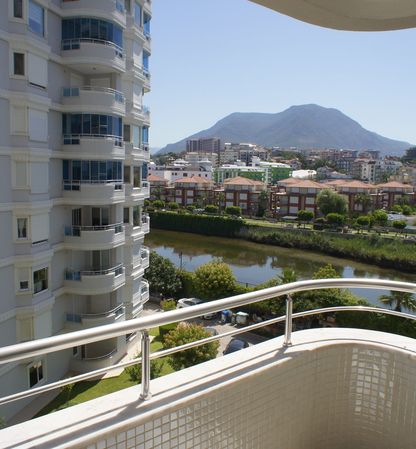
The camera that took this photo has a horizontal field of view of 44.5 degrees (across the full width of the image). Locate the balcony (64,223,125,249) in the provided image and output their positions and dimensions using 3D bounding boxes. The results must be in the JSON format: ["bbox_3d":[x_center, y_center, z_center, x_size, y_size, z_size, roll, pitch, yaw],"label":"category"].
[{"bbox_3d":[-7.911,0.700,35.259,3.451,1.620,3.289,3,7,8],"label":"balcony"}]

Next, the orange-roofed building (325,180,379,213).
[{"bbox_3d":[47.523,-8.855,167.915,14.500,11.400,12.000,4,7,30],"label":"orange-roofed building"}]

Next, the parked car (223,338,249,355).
[{"bbox_3d":[1.961,9.179,36.647,1.780,1.470,4.200,2,7,13],"label":"parked car"}]

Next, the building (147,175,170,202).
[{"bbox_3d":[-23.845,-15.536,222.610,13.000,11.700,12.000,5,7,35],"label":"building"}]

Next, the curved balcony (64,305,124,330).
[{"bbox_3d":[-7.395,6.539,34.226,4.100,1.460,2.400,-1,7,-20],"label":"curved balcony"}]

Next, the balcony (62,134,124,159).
[{"bbox_3d":[-7.580,-5.097,33.781,3.050,1.500,3.050,2,6,8],"label":"balcony"}]

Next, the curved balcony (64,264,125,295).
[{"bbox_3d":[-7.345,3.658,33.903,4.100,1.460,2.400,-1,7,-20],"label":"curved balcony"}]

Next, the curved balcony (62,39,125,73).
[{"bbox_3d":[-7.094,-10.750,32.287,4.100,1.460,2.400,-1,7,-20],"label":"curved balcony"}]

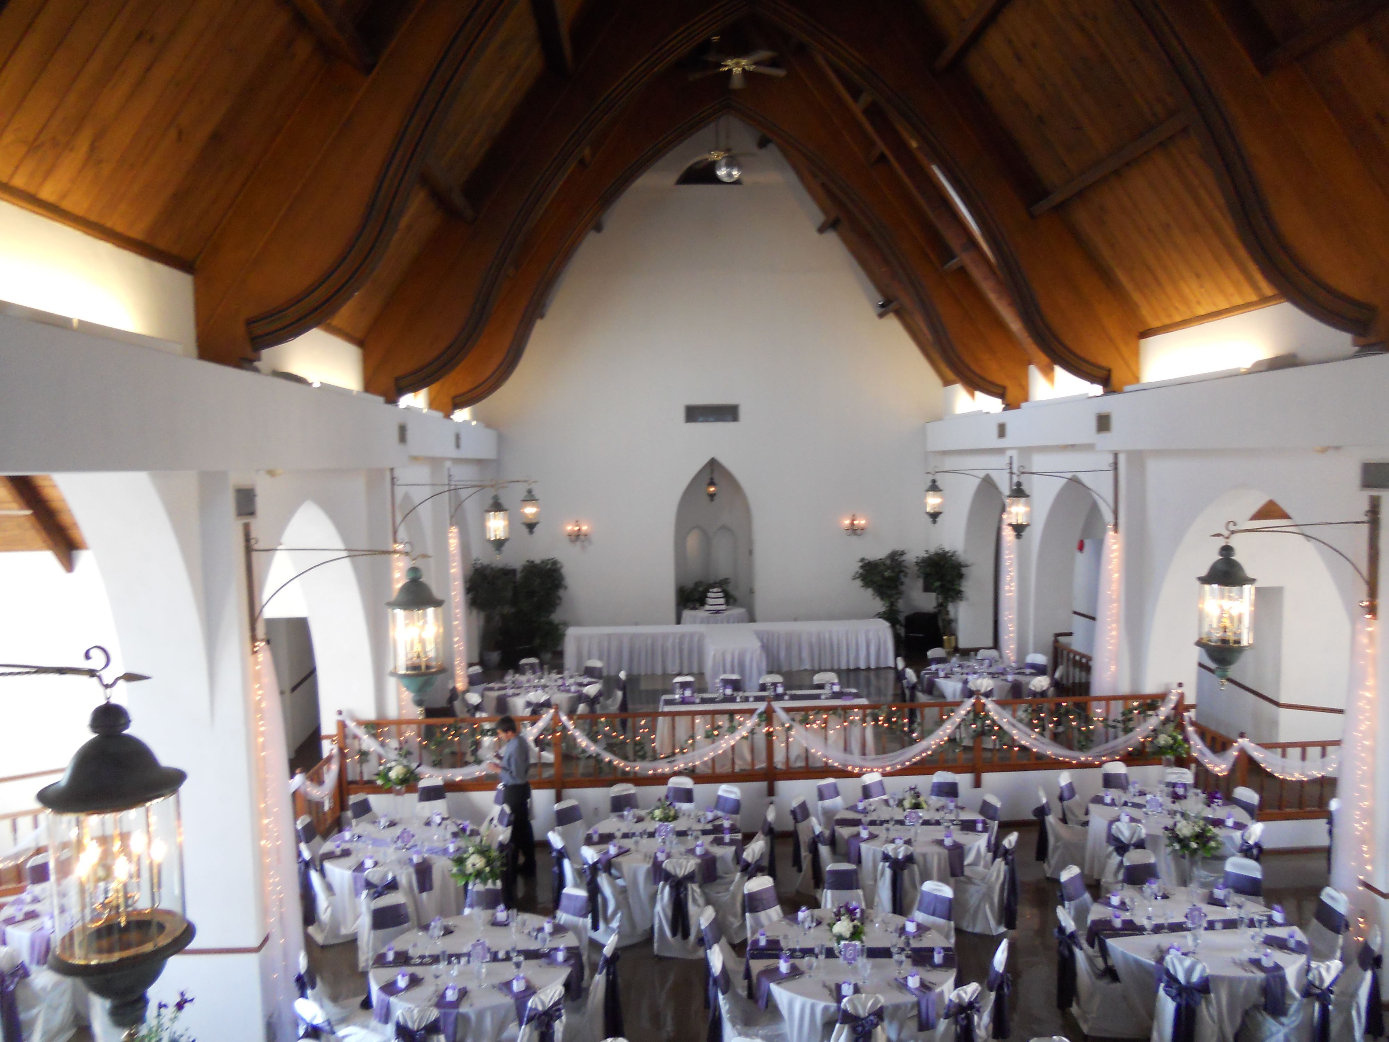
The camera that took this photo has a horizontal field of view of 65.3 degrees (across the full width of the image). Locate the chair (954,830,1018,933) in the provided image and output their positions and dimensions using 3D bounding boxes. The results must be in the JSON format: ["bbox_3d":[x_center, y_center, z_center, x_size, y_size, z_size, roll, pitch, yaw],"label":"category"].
[{"bbox_3d":[2.661,3.256,9.990,0.560,0.910,0.460,1,4,41],"label":"chair"}]

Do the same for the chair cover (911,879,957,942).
[{"bbox_3d":[1.805,3.357,8.495,0.460,0.910,0.560,1,4,38],"label":"chair cover"}]

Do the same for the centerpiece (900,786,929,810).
[{"bbox_3d":[2.307,2.935,11.401,0.310,0.290,0.300,-1,3,-2],"label":"centerpiece"}]

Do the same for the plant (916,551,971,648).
[{"bbox_3d":[4.917,1.567,21.435,1.000,1.970,0.950,-1,3,-2],"label":"plant"}]

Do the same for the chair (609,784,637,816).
[{"bbox_3d":[-0.668,3.308,11.418,0.440,0.930,0.540,-3,5,-20],"label":"chair"}]

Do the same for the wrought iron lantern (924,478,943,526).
[{"bbox_3d":[3.696,-0.298,16.734,0.290,0.700,0.290,-2,4,-3],"label":"wrought iron lantern"}]

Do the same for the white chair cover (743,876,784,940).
[{"bbox_3d":[0.667,3.467,8.875,0.440,0.930,0.540,-4,5,-32],"label":"white chair cover"}]

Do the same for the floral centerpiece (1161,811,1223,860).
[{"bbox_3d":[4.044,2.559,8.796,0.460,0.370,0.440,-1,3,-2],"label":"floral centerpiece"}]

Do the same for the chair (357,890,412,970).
[{"bbox_3d":[-2.366,3.558,8.745,0.440,0.930,0.540,-4,5,-32],"label":"chair"}]

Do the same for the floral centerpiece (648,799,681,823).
[{"bbox_3d":[-0.295,2.850,10.557,0.290,0.300,0.280,-2,3,-3],"label":"floral centerpiece"}]

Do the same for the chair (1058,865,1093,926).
[{"bbox_3d":[3.274,3.303,8.777,0.460,0.910,0.560,-4,4,-38],"label":"chair"}]

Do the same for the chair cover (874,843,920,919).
[{"bbox_3d":[1.894,3.350,9.981,0.440,0.930,0.540,0,5,14],"label":"chair cover"}]

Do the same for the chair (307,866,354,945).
[{"bbox_3d":[-3.422,3.467,10.296,0.540,0.930,0.440,-4,5,-33],"label":"chair"}]

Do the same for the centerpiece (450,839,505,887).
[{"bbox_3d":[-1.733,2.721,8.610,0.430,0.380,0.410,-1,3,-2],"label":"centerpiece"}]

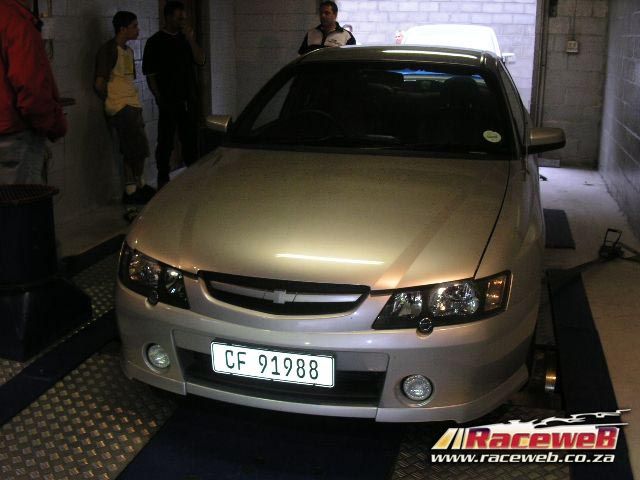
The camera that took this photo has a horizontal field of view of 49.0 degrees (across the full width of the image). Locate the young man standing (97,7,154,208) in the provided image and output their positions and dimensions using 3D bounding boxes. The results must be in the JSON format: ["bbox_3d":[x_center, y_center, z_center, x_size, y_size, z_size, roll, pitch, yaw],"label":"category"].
[{"bbox_3d":[-1.785,-1.179,6.429,0.350,1.734,0.430,8,18,26],"label":"young man standing"}]

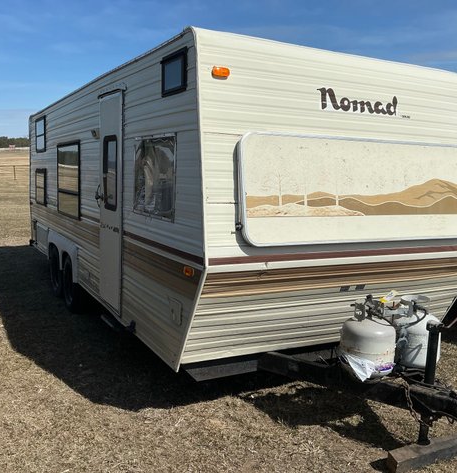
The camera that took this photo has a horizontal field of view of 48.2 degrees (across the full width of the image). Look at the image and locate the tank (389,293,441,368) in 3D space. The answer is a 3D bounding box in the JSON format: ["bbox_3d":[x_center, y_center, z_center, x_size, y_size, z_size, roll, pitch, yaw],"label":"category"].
[{"bbox_3d":[1.167,0.589,3.212,0.315,0.440,0.315,-2,8,-29],"label":"tank"}]

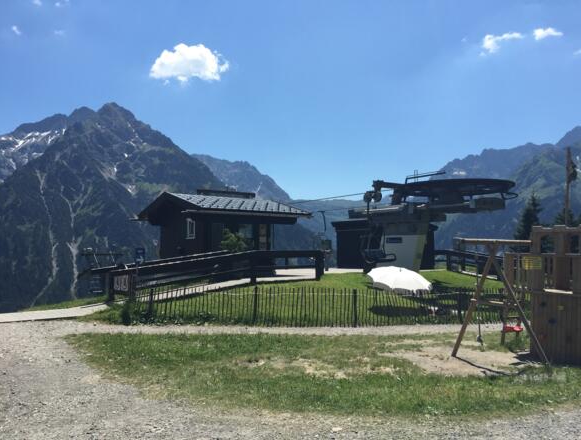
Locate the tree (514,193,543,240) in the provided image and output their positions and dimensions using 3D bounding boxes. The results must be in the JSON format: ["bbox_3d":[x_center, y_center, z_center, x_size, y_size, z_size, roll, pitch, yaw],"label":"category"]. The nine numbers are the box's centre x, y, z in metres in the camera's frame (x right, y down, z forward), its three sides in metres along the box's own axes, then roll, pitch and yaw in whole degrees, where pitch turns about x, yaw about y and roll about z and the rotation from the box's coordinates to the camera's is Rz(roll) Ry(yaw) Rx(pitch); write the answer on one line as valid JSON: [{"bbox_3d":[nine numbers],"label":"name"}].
[{"bbox_3d":[17.791,1.428,36.000,4.100,7.200,4.100,0,-3,0],"label":"tree"}]

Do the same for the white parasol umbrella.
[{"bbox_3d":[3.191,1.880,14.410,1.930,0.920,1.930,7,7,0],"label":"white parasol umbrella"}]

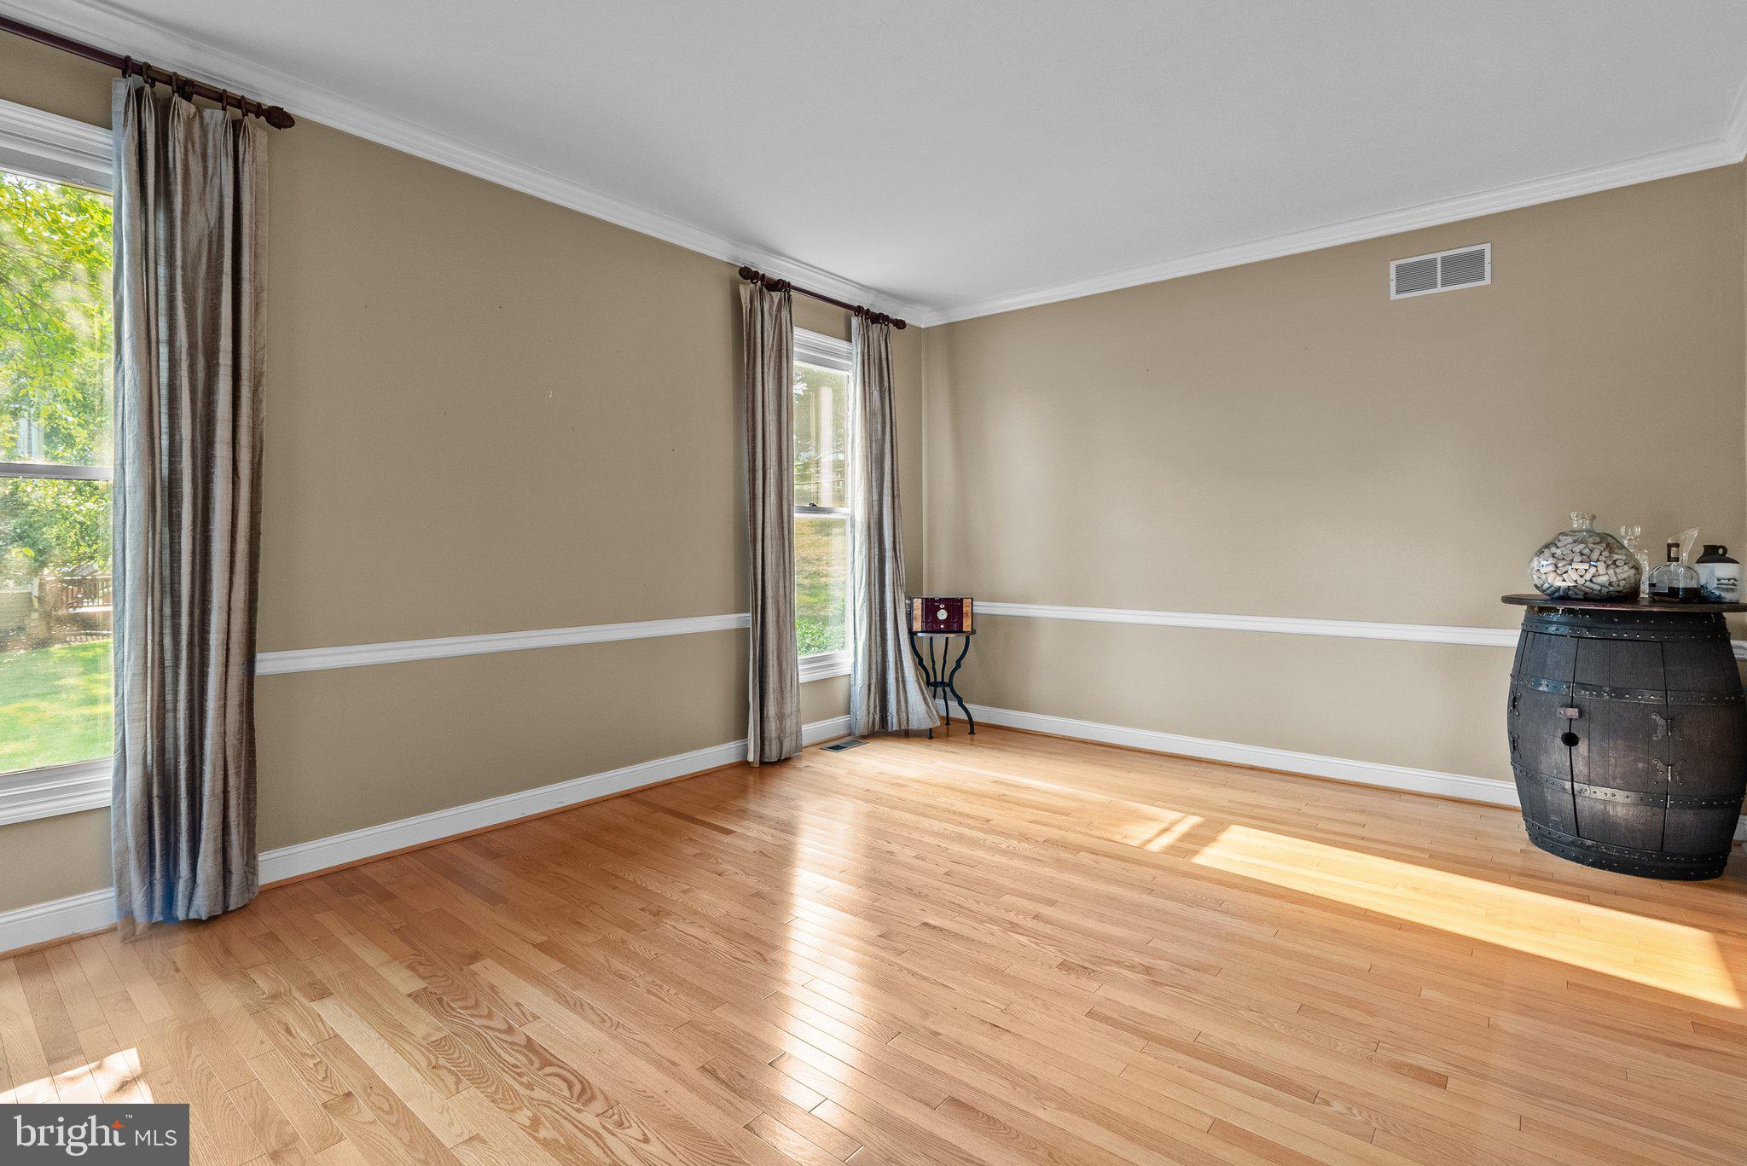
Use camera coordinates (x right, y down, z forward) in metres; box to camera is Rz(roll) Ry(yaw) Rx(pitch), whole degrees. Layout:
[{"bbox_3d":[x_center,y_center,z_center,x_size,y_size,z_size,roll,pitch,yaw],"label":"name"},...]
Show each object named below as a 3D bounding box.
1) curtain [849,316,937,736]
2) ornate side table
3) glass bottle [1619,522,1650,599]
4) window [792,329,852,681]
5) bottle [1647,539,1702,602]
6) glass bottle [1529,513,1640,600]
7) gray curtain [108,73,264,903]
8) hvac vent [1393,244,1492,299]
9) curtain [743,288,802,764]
[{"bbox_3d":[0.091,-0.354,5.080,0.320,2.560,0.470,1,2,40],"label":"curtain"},{"bbox_3d":[0.417,0.621,5.155,0.420,0.615,0.420,0,1,0],"label":"ornate side table"},{"bbox_3d":[3.016,-0.084,3.280,0.105,0.280,0.105,1,2,40],"label":"glass bottle"},{"bbox_3d":[-0.332,-0.456,4.919,0.110,2.060,0.870,1,2,40],"label":"window"},{"bbox_3d":[3.003,-0.040,3.090,0.135,0.217,0.140,-1,2,-41],"label":"bottle"},{"bbox_3d":[2.798,-0.107,3.250,0.335,0.335,0.335,1,2,40],"label":"glass bottle"},{"bbox_3d":[-2.133,-0.231,2.586,0.140,2.560,0.380,1,2,40],"label":"gray curtain"},{"bbox_3d":[2.606,-1.430,3.800,0.385,0.184,0.025,1,2,40],"label":"hvac vent"},{"bbox_3d":[-0.549,-0.320,4.481,0.140,2.560,0.380,1,2,40],"label":"curtain"}]

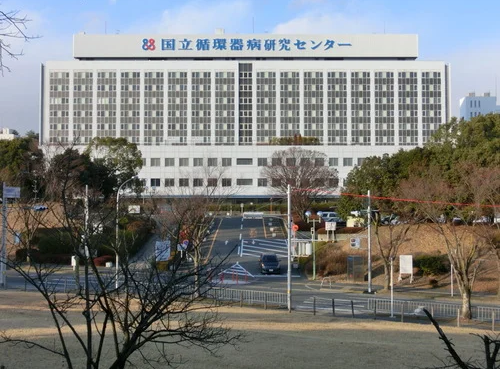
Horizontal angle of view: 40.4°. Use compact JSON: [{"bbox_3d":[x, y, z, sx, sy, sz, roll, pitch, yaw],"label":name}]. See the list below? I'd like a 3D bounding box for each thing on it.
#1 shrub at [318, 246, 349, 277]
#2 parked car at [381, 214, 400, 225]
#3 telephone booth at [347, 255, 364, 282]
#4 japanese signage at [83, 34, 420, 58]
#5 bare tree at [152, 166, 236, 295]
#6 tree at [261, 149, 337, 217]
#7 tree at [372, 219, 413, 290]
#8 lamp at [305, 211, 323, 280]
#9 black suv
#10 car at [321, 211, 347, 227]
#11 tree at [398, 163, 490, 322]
[{"bbox_3d":[7.413,6.892,61.000,2.900,2.750,2.600,0,-2,0],"label":"shrub"},{"bbox_3d":[18.115,4.434,86.000,4.200,1.500,1.700,1,-2,-38],"label":"parked car"},{"bbox_3d":[9.111,7.231,58.300,1.050,2.200,1.050,1,-2,-18],"label":"telephone booth"},{"bbox_3d":[-1.101,-36.182,178.000,90.500,6.300,2.000,0,-2,0],"label":"japanese signage"},{"bbox_3d":[-3.861,3.320,49.000,6.100,9.500,6.000,0,-2,0],"label":"bare tree"},{"bbox_3d":[6.635,0.000,91.000,10.300,10.000,9.800,0,-2,0],"label":"tree"},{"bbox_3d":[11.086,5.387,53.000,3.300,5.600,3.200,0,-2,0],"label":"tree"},{"bbox_3d":[5.590,5.241,59.300,1.600,6.100,0.500,0,-2,0],"label":"lamp"},{"bbox_3d":[1.803,7.176,61.200,1.760,1.600,4.200,0,-2,-2],"label":"black suv"},{"bbox_3d":[10.629,4.459,88.000,4.200,1.680,1.720,-2,-2,44],"label":"car"},{"bbox_3d":[11.346,3.375,39.500,5.400,8.950,5.400,0,-2,0],"label":"tree"}]

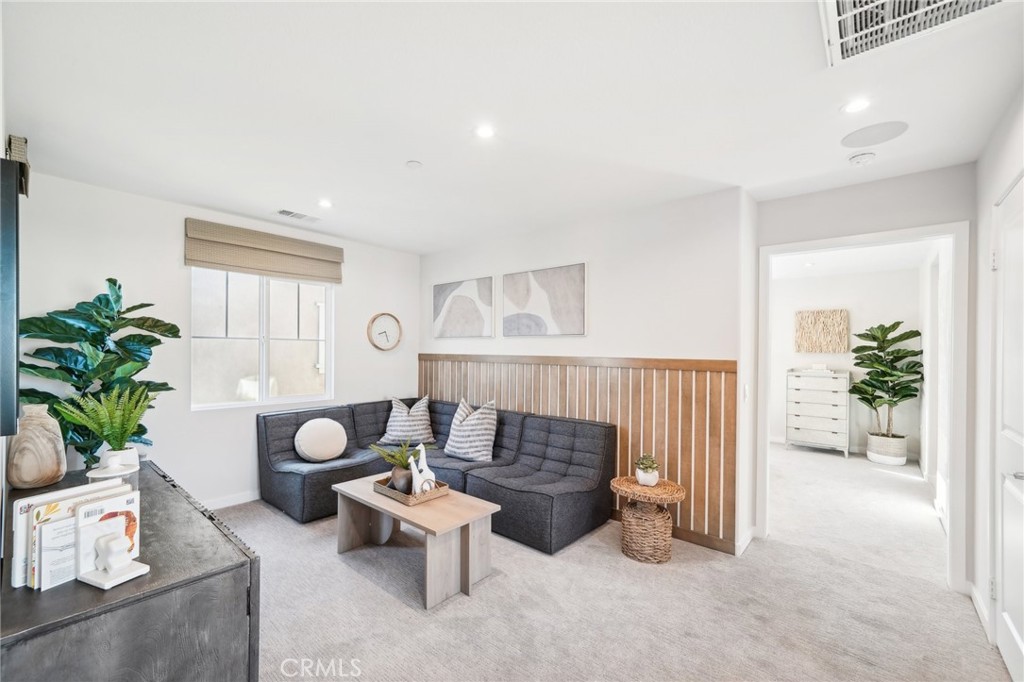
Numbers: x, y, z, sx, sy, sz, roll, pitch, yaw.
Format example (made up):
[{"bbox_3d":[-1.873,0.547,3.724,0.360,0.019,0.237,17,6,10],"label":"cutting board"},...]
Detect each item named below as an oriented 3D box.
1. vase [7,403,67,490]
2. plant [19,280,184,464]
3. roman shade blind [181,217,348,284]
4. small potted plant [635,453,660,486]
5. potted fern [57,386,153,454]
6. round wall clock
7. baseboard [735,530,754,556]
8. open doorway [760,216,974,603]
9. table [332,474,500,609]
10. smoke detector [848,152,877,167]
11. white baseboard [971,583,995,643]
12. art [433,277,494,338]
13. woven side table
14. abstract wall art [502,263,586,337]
[{"bbox_3d":[-2.230,0.480,1.865,0.180,0.370,0.170,0,-1,38],"label":"vase"},{"bbox_3d":[-2.320,0.530,2.250,0.720,1.740,0.680,0,-1,38],"label":"plant"},{"bbox_3d":[-2.120,-0.756,3.543,0.085,0.370,1.240,0,0,42],"label":"roman shade blind"},{"bbox_3d":[0.954,0.891,2.778,0.165,0.215,0.165,0,0,40],"label":"small potted plant"},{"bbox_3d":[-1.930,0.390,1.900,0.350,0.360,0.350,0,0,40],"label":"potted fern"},{"bbox_3d":[-1.335,-0.095,4.205,0.045,0.405,0.405,0,-1,41],"label":"round wall clock"},{"bbox_3d":[1.635,1.394,2.778,0.016,0.084,0.380,0,-1,42],"label":"baseboard"},{"bbox_3d":[2.243,0.382,2.643,1.025,2.140,0.140,0,0,40],"label":"open doorway"},{"bbox_3d":[-0.648,1.203,2.550,1.090,0.428,0.485,0,-1,39],"label":"table"},{"bbox_3d":[1.936,-0.993,2.199,0.130,0.040,0.130,0,0,40],"label":"smoke detector"},{"bbox_3d":[2.421,1.388,2.055,0.016,0.086,0.470,0,-1,42],"label":"white baseboard"},{"bbox_3d":[-0.553,-0.335,4.280,0.925,0.625,0.040,0,0,39],"label":"art"},{"bbox_3d":[0.925,1.215,2.728,0.465,0.445,0.455,0,0,40],"label":"woven side table"},{"bbox_3d":[0.275,-0.335,3.545,0.890,0.605,0.035,0,-1,37],"label":"abstract wall art"}]

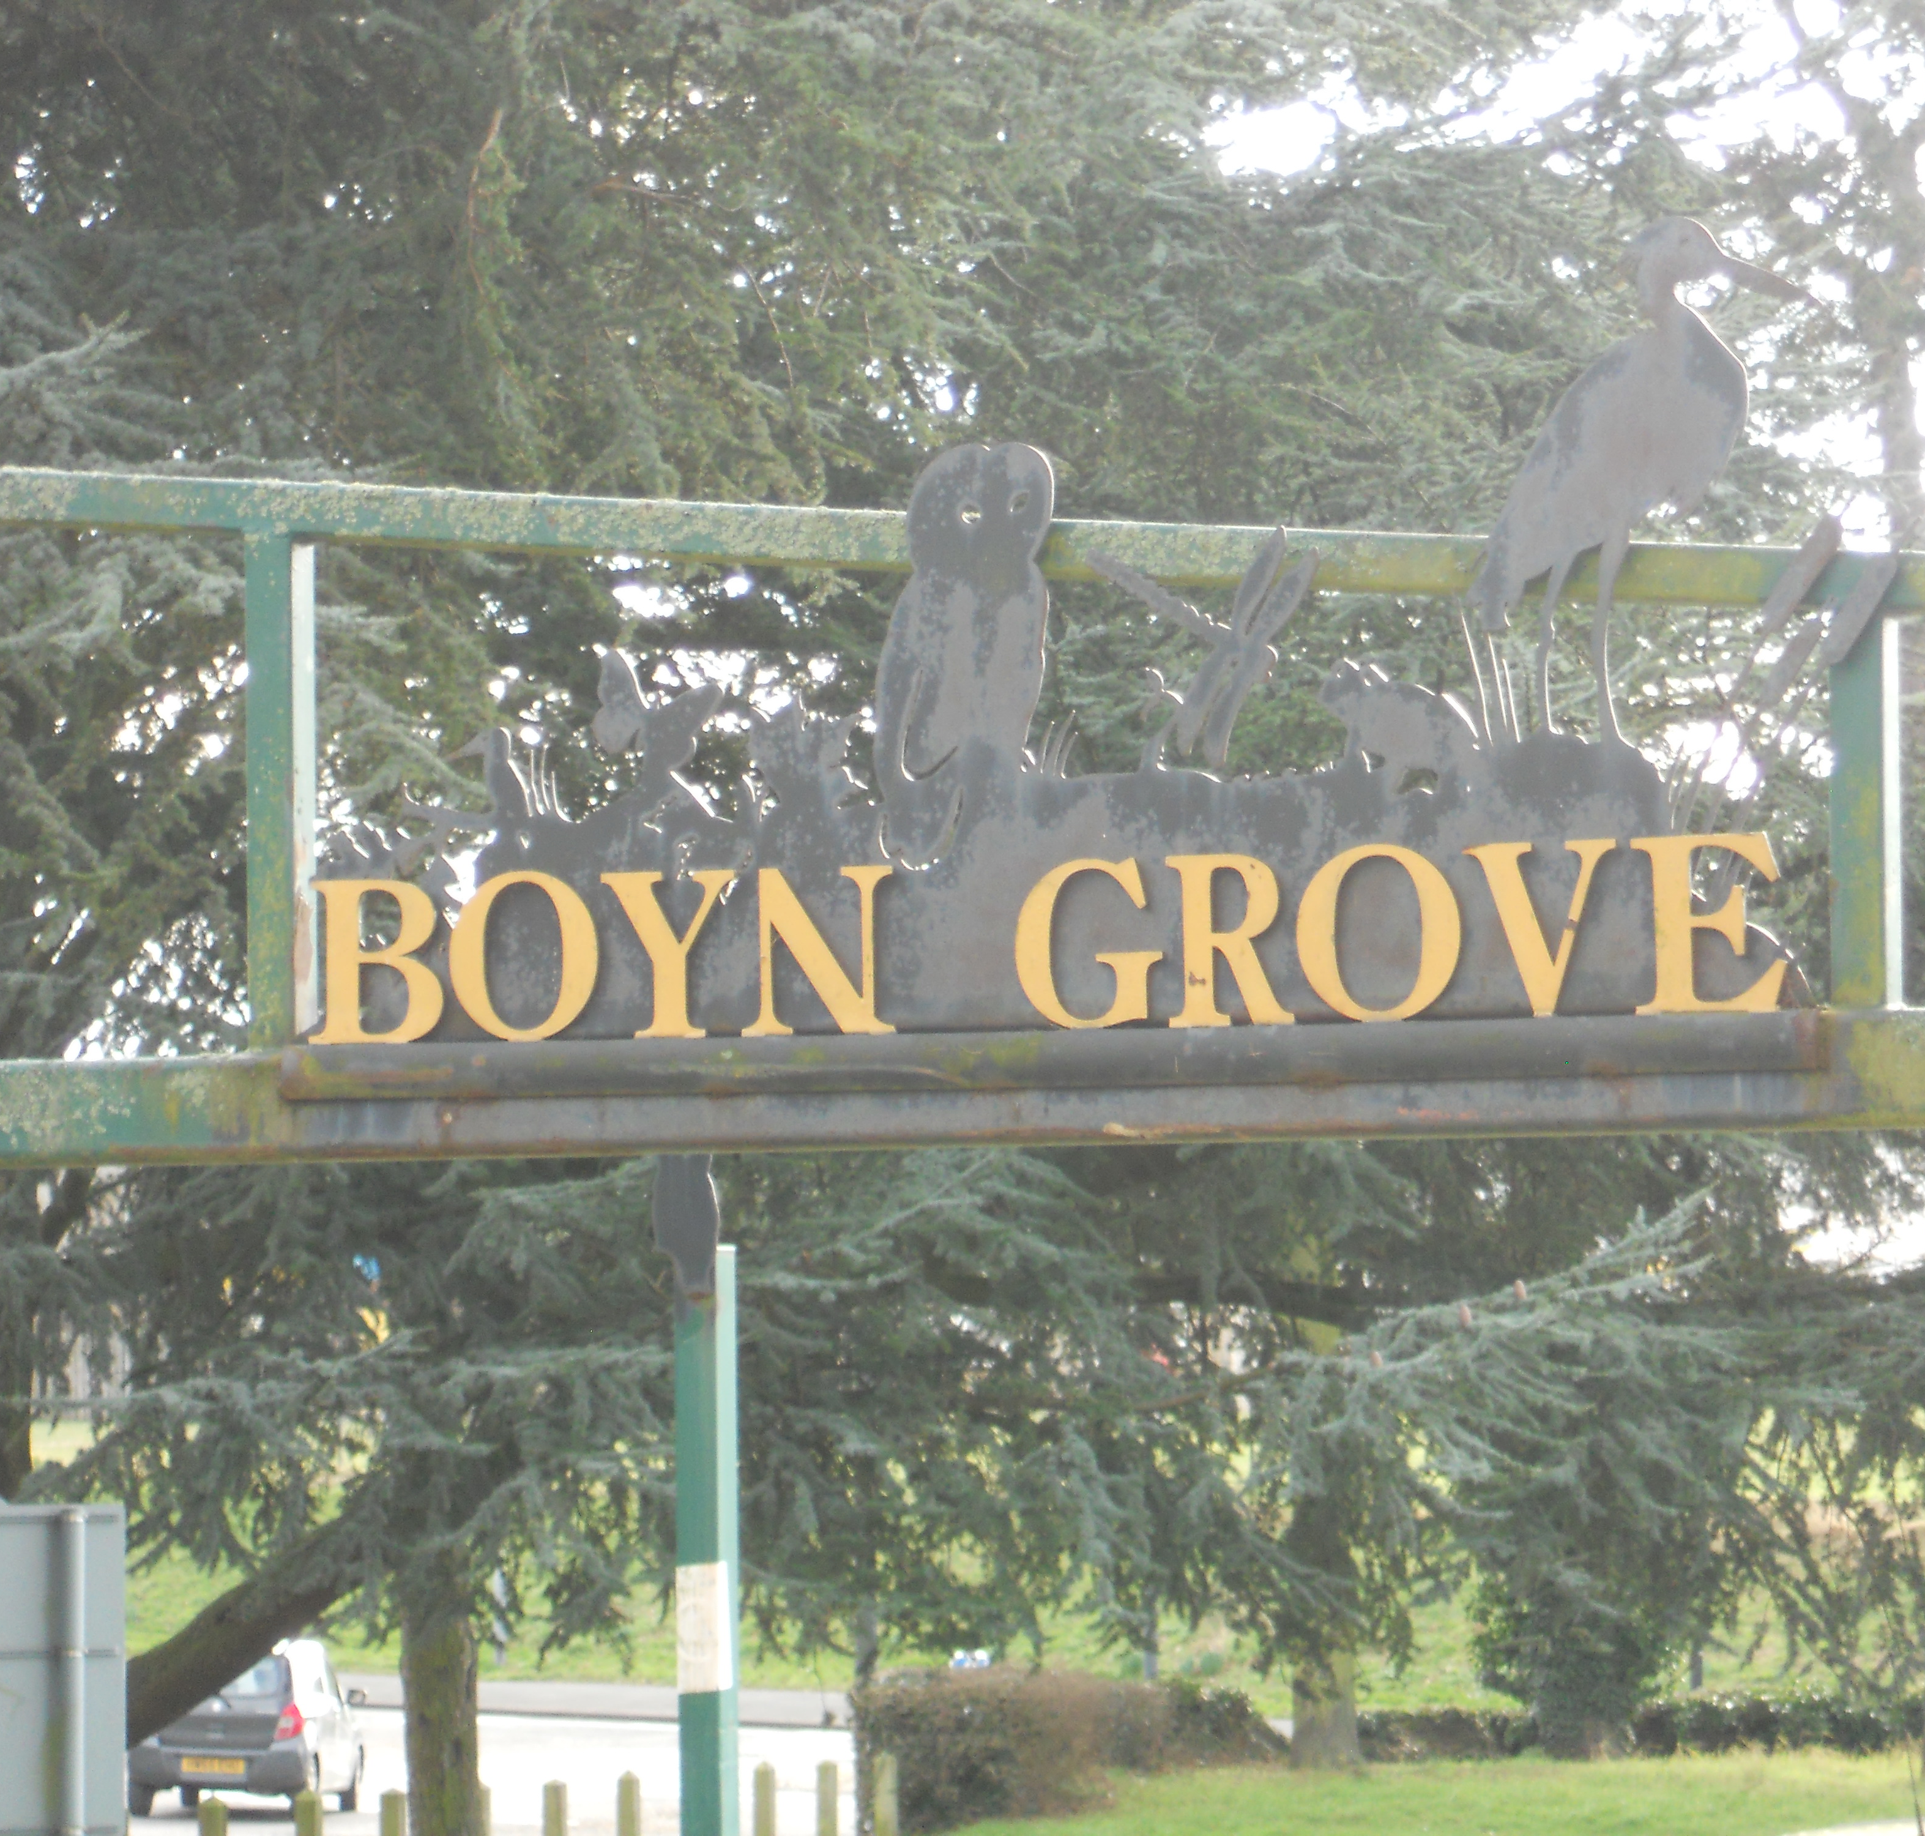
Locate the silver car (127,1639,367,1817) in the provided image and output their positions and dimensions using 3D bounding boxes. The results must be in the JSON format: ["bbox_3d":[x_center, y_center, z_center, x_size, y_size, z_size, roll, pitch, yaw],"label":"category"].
[{"bbox_3d":[-6.040,6.850,64.900,1.630,1.520,3.650,0,-5,4],"label":"silver car"}]

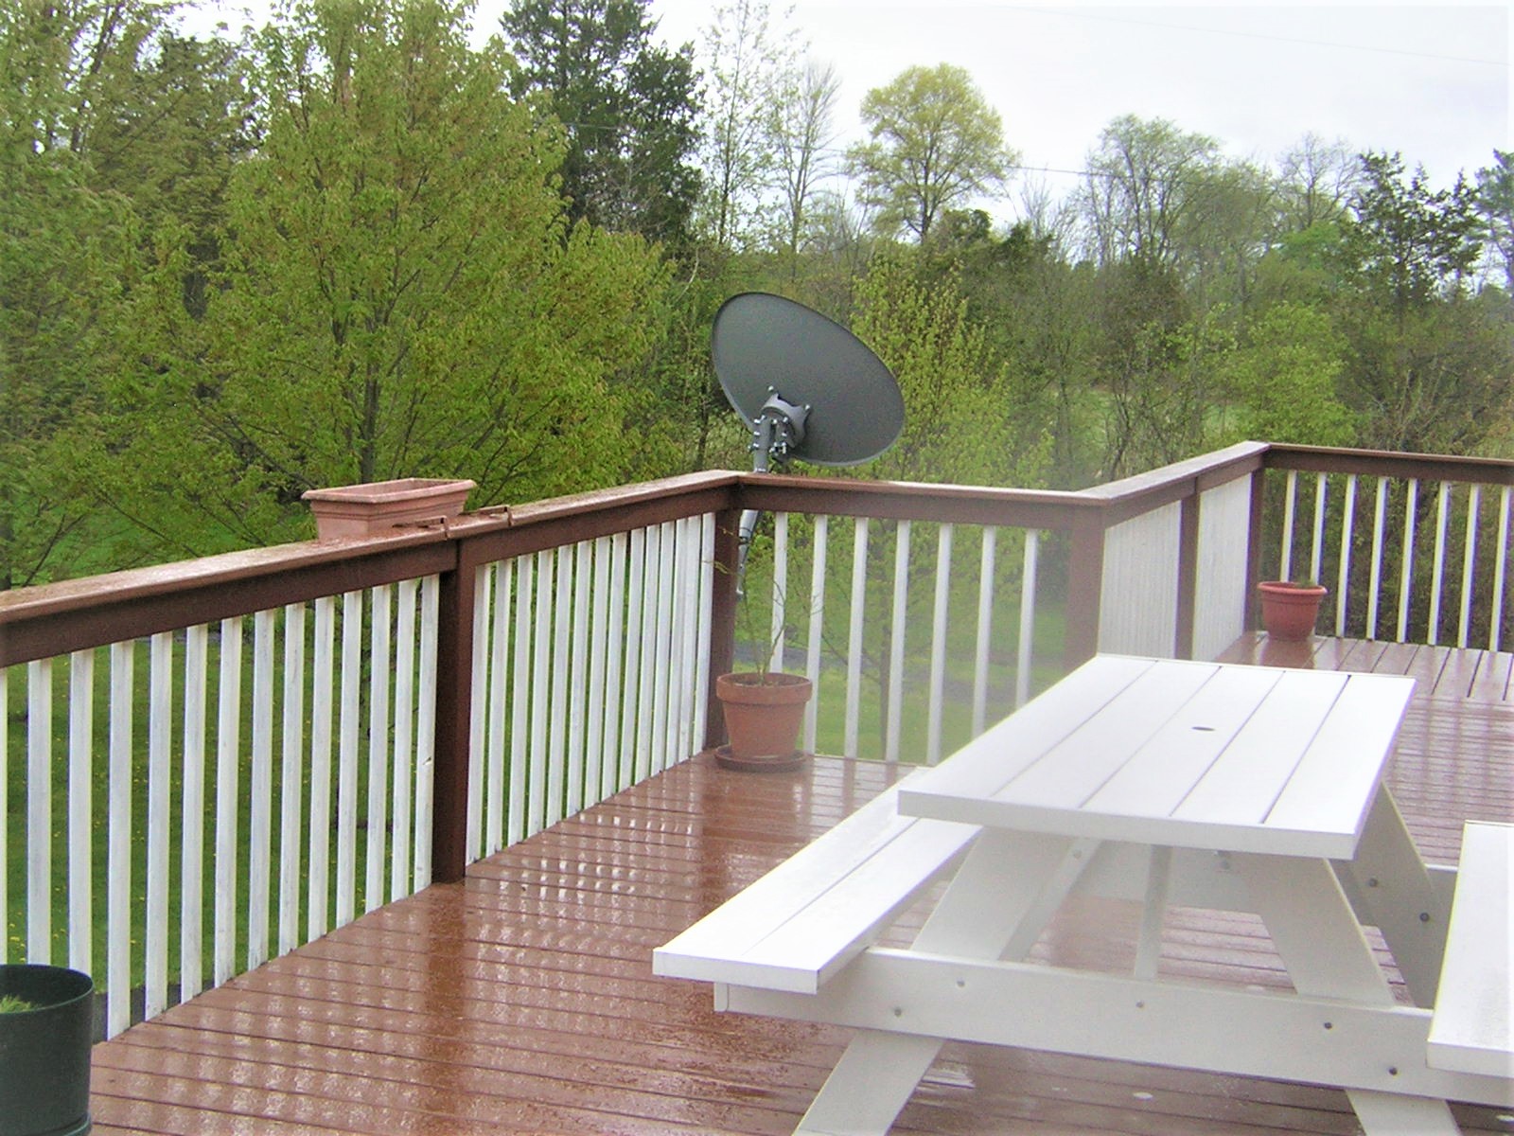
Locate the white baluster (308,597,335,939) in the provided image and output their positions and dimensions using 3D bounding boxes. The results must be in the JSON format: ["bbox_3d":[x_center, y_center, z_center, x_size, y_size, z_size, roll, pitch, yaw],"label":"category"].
[{"bbox_3d":[-1.044,0.477,5.663,0.035,0.823,0.035,5,8,19],"label":"white baluster"}]

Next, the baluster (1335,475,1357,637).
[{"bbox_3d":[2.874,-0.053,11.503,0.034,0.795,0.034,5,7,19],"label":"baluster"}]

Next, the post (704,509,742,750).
[{"bbox_3d":[-0.133,0.201,8.061,0.090,0.830,0.090,5,7,19],"label":"post"}]

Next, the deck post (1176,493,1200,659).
[{"bbox_3d":[1.752,0.075,9.717,0.089,0.893,0.089,4,7,18],"label":"deck post"}]

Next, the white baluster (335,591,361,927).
[{"bbox_3d":[-0.987,0.453,5.704,0.034,0.860,0.034,4,7,18],"label":"white baluster"}]

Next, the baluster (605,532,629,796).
[{"bbox_3d":[-0.434,0.294,7.352,0.035,0.823,0.035,5,7,19],"label":"baluster"}]

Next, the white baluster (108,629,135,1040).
[{"bbox_3d":[-1.293,0.543,4.798,0.034,0.860,0.034,4,7,18],"label":"white baluster"}]

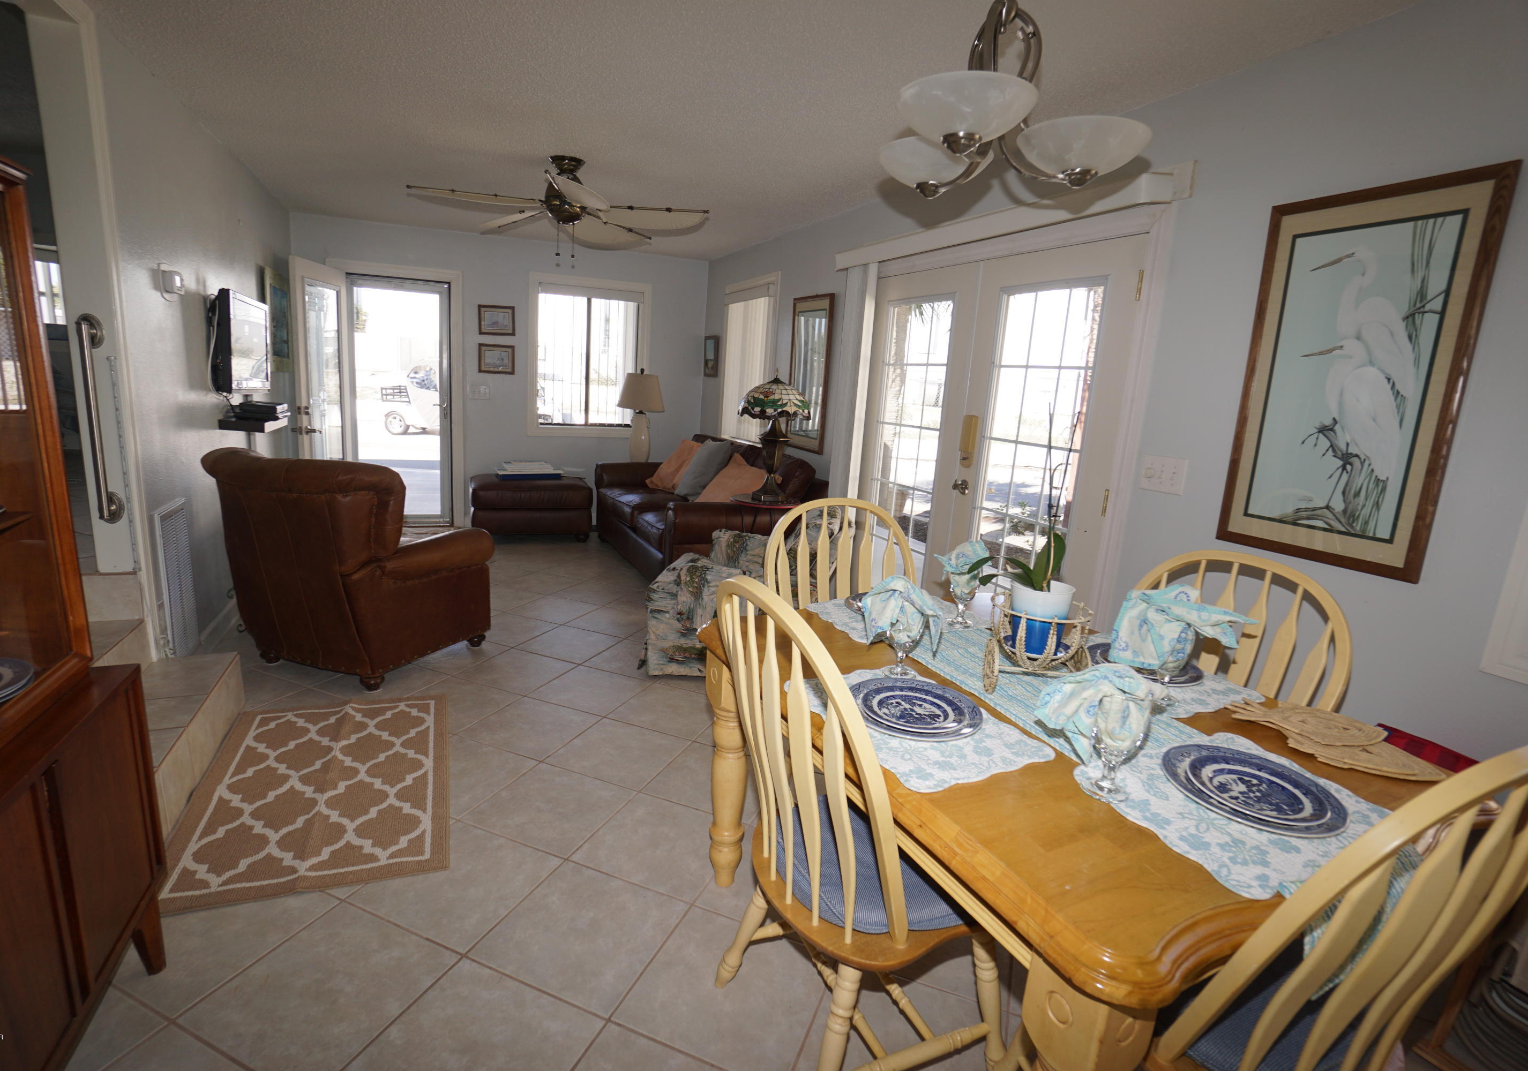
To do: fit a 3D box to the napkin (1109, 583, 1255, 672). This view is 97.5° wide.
[{"bbox_3d":[0.932,0.207,1.490,0.255,0.185,0.160,12,15,33],"label":"napkin"}]

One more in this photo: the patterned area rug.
[{"bbox_3d":[-1.471,0.816,2.271,0.720,0.010,1.140,-2,14,-26],"label":"patterned area rug"}]

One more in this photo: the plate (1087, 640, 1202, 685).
[{"bbox_3d":[0.949,0.331,1.674,0.262,0.028,0.262,12,14,32],"label":"plate"}]

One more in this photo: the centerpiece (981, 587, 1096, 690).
[{"bbox_3d":[0.650,0.248,1.590,0.250,0.185,0.220,3,12,-5],"label":"centerpiece"}]

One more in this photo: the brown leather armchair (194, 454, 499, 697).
[{"bbox_3d":[-1.797,0.130,3.097,0.830,0.950,0.840,8,13,20],"label":"brown leather armchair"}]

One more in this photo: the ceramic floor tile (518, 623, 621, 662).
[{"bbox_3d":[-1.016,0.573,3.526,0.390,0.010,0.390,8,12,19],"label":"ceramic floor tile"}]

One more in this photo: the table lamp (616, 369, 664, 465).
[{"bbox_3d":[-1.093,-1.018,5.934,0.390,0.820,0.390,-2,13,-23],"label":"table lamp"}]

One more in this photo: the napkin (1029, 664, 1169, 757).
[{"bbox_3d":[0.529,0.277,1.055,0.190,0.130,0.140,4,12,0],"label":"napkin"}]

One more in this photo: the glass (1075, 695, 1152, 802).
[{"bbox_3d":[0.586,0.352,1.118,0.088,0.175,0.088,11,14,30],"label":"glass"}]

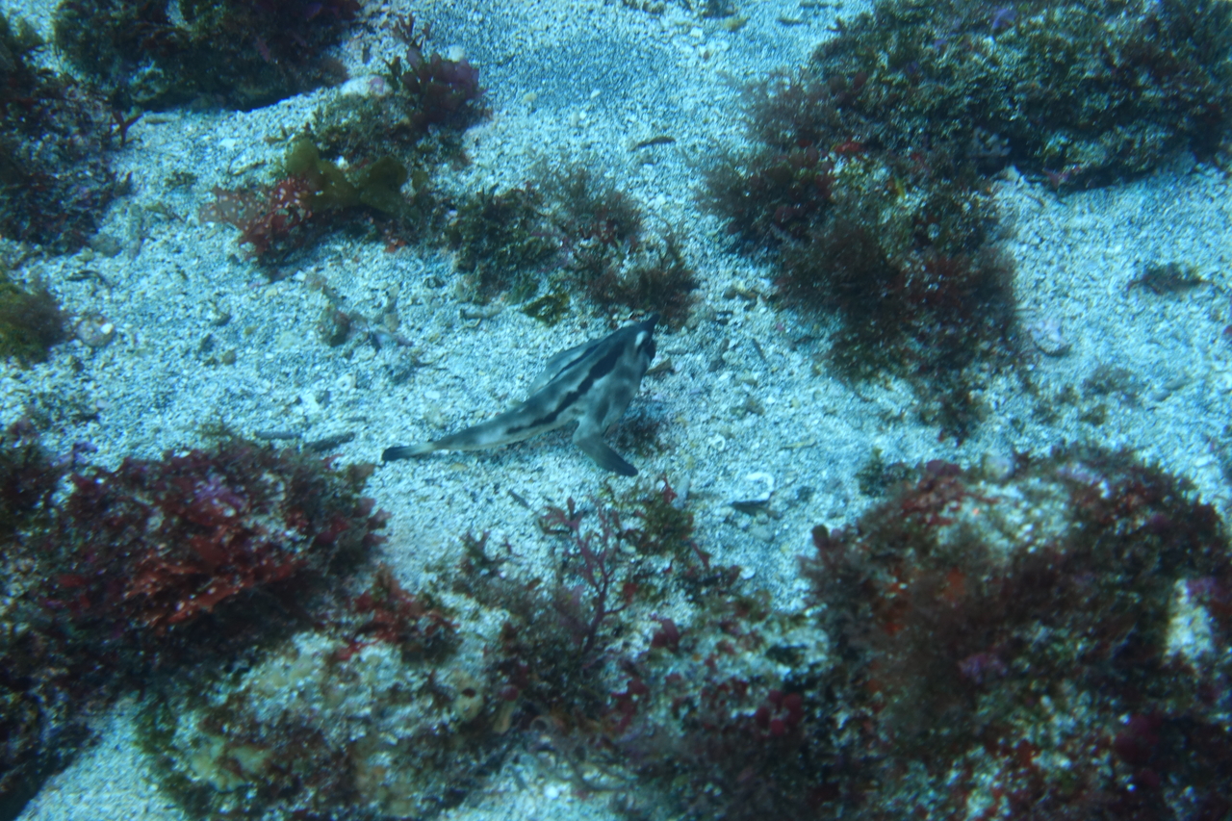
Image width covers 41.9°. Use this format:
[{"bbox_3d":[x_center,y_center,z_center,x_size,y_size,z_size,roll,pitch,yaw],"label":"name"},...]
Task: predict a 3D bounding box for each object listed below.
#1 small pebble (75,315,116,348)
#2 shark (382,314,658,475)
[{"bbox_3d":[-0.458,-0.070,1.418,0.033,0.018,0.027,0,45,0],"label":"small pebble"},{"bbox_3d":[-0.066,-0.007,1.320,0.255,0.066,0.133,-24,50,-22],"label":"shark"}]

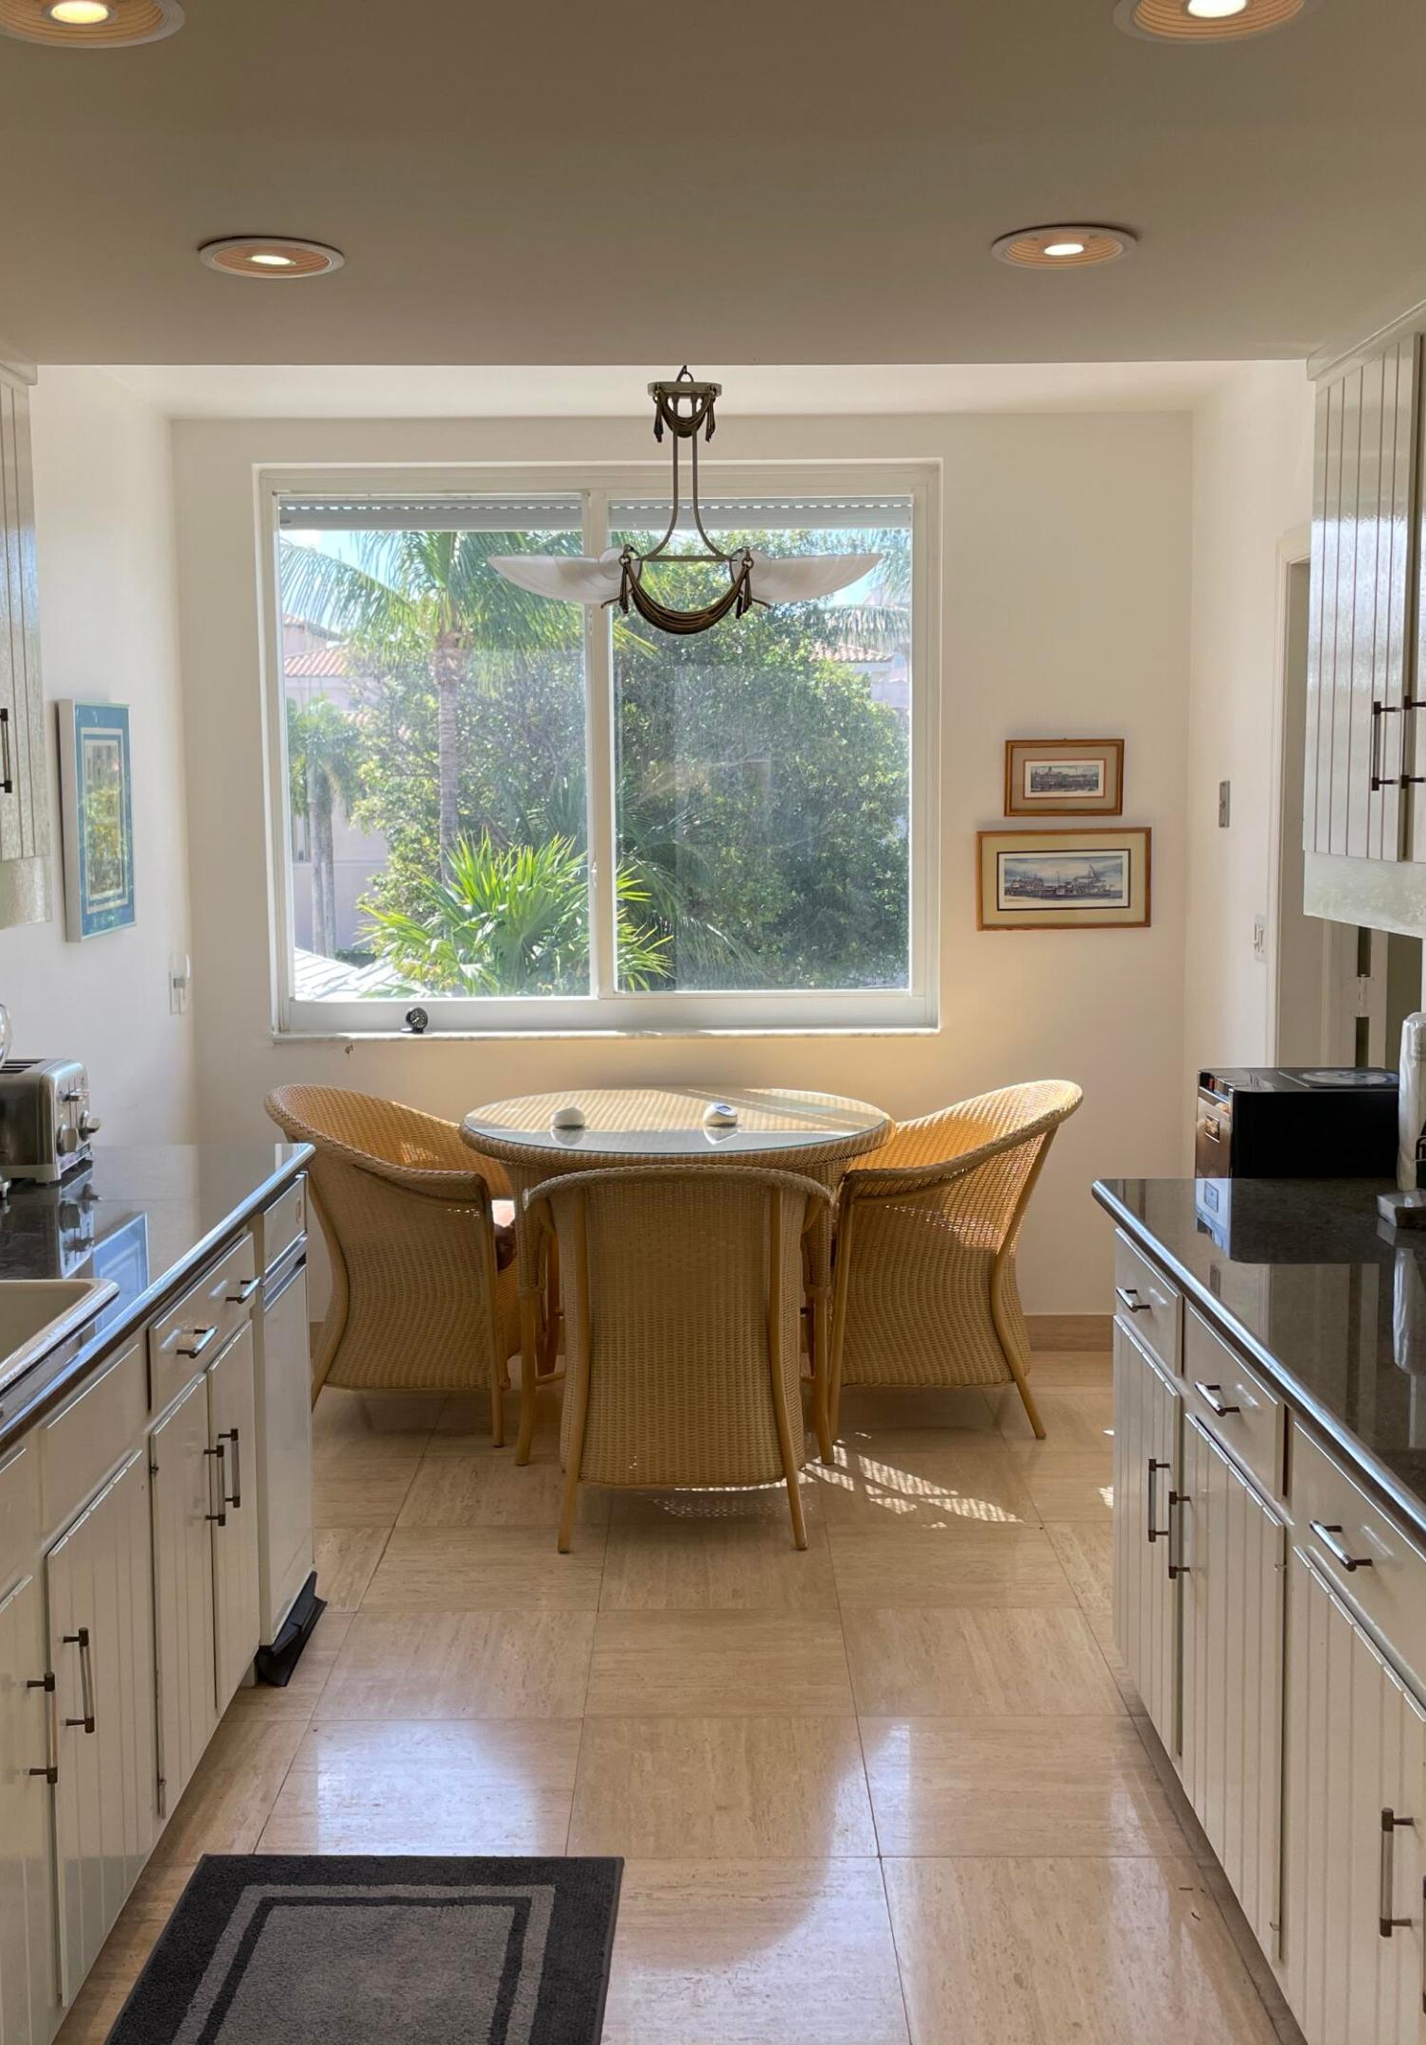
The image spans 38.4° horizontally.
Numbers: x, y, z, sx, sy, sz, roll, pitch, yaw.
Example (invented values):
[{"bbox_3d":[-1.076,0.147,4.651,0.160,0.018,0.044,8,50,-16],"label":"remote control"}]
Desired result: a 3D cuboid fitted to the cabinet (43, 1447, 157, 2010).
[{"bbox_3d":[-1.032,0.883,2.646,0.500,0.552,0.423,0,6,0],"label":"cabinet"}]

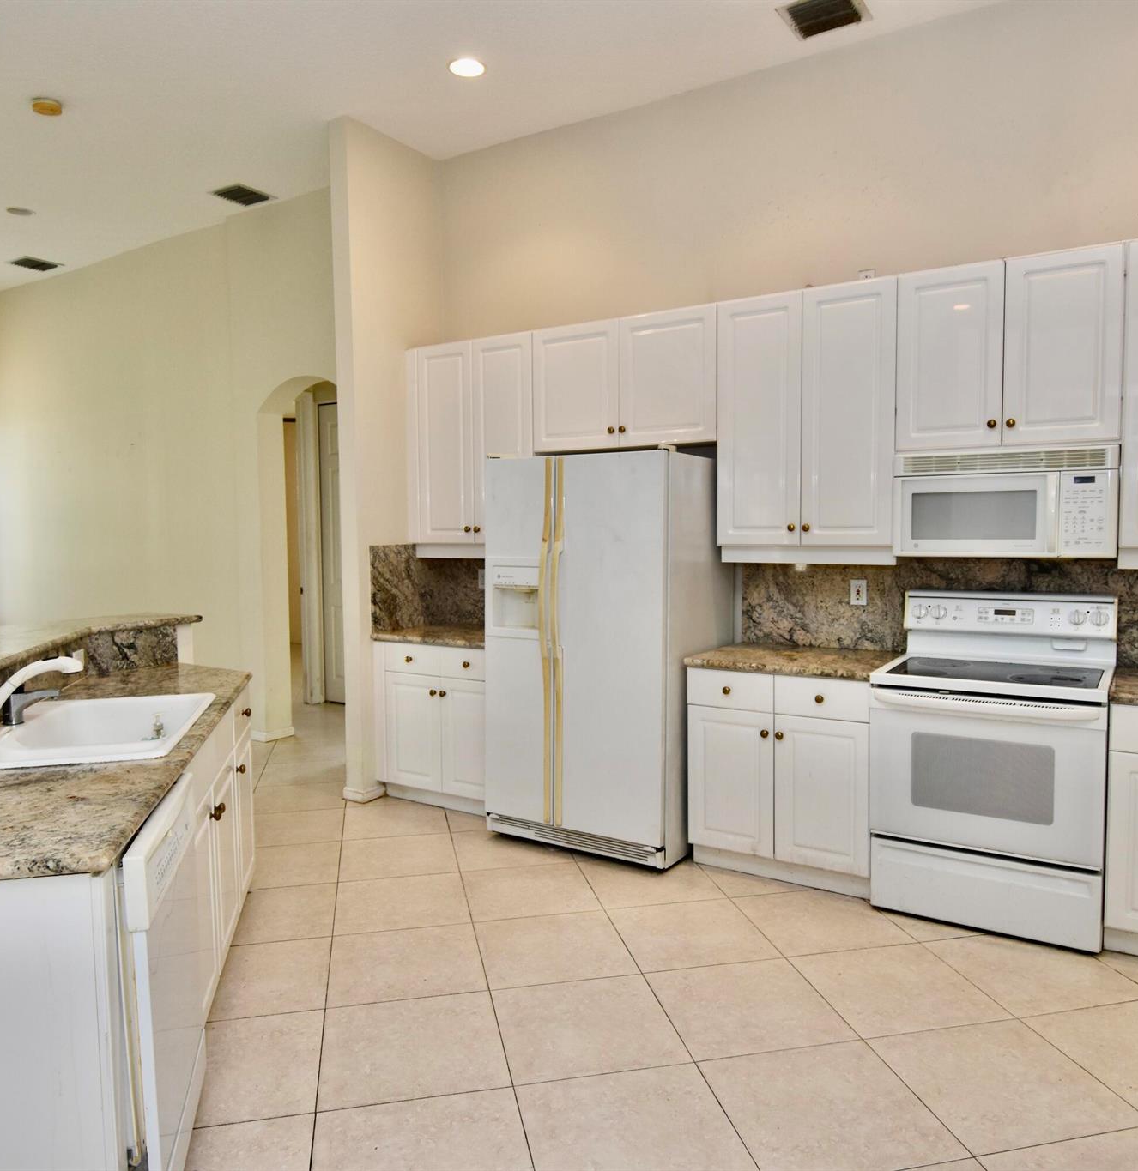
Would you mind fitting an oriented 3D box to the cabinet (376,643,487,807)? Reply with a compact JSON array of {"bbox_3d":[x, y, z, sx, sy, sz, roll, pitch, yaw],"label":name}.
[{"bbox_3d":[-0.510,0.721,4.742,0.820,0.871,0.623,2,4,32],"label":"cabinet"}]

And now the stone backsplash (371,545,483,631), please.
[{"bbox_3d":[-0.584,0.014,4.747,0.795,0.461,0.590,2,4,32],"label":"stone backsplash"}]

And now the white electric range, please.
[{"bbox_3d":[1.607,0.641,3.331,0.763,1.178,0.700,2,4,32],"label":"white electric range"}]

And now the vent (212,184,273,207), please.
[{"bbox_3d":[-2.092,-2.492,5.632,0.300,0.025,0.300,2,4,32],"label":"vent"}]

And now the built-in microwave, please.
[{"bbox_3d":[1.702,-0.318,3.435,0.758,0.407,0.365,2,4,32],"label":"built-in microwave"}]

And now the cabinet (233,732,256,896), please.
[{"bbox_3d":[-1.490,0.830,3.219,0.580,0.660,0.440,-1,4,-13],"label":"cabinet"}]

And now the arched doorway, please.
[{"bbox_3d":[-1.667,-0.137,5.889,0.885,2.465,0.220,2,4,32],"label":"arched doorway"}]

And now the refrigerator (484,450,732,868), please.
[{"bbox_3d":[0.183,0.303,4.143,0.915,1.774,0.790,2,4,32],"label":"refrigerator"}]

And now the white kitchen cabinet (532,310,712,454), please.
[{"bbox_3d":[0.324,-0.959,4.274,0.970,0.605,0.325,2,4,32],"label":"white kitchen cabinet"}]

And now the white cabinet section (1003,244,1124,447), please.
[{"bbox_3d":[1.878,-0.872,3.334,0.383,0.686,0.330,2,4,32],"label":"white cabinet section"}]

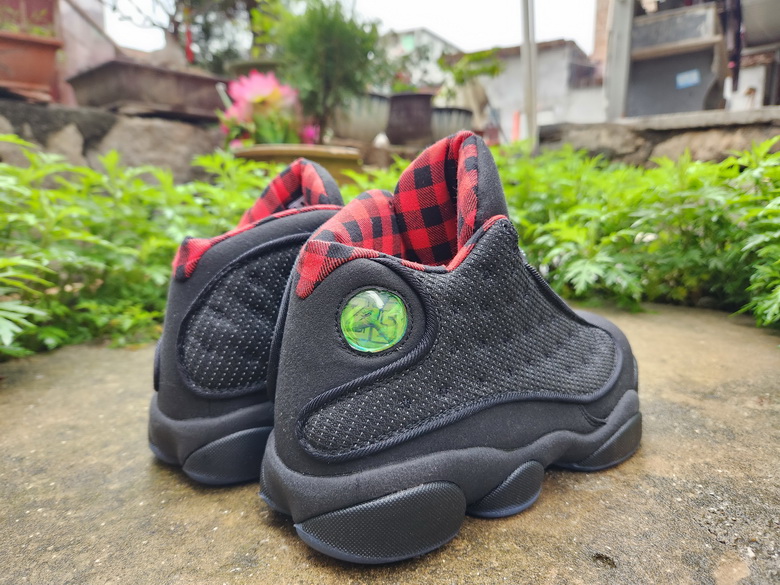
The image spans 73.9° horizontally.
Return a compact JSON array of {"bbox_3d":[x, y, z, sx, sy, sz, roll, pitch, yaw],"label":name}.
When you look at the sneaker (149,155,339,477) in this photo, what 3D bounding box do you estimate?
[{"bbox_3d":[-0.034,0.002,0.396,0.292,0.188,0.107,-7,12,-35],"label":"sneaker"}]

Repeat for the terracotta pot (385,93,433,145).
[{"bbox_3d":[0.127,-1.065,3.200,0.280,0.310,0.280,0,9,0],"label":"terracotta pot"}]

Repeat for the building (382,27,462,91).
[{"bbox_3d":[1.850,-10.774,34.089,7.000,10.000,9.000,6,11,32],"label":"building"}]

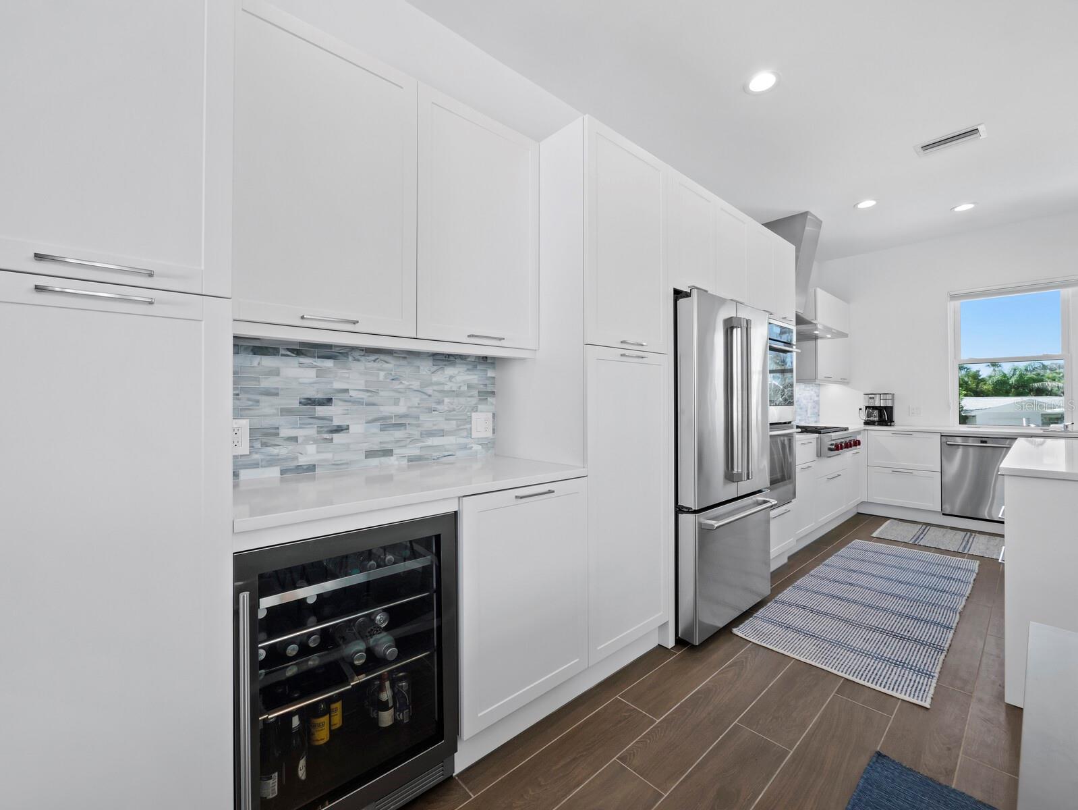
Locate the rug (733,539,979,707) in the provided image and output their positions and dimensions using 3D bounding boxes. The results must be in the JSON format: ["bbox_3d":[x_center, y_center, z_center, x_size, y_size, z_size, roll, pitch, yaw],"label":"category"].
[{"bbox_3d":[2.236,1.219,2.874,2.429,0.010,0.797,0,0,-41],"label":"rug"}]

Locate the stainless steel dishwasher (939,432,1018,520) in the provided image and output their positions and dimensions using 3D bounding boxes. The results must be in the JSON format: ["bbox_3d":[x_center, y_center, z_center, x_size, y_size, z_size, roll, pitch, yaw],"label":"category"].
[{"bbox_3d":[4.456,0.704,4.342,0.610,0.801,0.600,0,0,-41],"label":"stainless steel dishwasher"}]

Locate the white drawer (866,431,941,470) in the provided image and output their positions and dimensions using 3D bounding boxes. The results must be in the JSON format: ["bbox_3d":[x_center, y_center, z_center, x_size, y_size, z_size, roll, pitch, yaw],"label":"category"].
[{"bbox_3d":[3.915,0.464,4.628,0.530,0.382,0.580,0,0,-41],"label":"white drawer"}]

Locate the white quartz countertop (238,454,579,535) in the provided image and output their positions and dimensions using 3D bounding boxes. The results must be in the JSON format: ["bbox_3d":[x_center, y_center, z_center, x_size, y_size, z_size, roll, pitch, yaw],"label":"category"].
[{"bbox_3d":[-0.463,0.281,1.653,1.211,0.033,0.637,0,0,-41],"label":"white quartz countertop"}]

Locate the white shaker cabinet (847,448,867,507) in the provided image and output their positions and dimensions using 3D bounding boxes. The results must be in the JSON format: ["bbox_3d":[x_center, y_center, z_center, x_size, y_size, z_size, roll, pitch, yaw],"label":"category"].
[{"bbox_3d":[3.185,0.783,4.885,0.595,0.596,0.601,0,0,-41],"label":"white shaker cabinet"}]

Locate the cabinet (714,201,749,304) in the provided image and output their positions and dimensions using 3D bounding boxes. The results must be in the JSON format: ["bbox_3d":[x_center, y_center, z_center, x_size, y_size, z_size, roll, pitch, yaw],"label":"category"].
[{"bbox_3d":[0.999,-0.923,2.949,0.459,0.609,0.639,0,0,-41],"label":"cabinet"}]

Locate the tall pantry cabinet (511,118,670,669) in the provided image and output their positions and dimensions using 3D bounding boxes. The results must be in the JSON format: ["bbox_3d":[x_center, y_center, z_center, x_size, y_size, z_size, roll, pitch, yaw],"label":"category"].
[{"bbox_3d":[0.232,-0.012,2.278,0.657,2.416,0.645,0,0,-41],"label":"tall pantry cabinet"}]

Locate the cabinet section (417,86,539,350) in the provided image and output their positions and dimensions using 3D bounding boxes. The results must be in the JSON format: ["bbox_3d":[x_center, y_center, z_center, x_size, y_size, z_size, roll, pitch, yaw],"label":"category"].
[{"bbox_3d":[-0.330,-0.721,1.913,0.592,0.924,0.331,0,0,-41],"label":"cabinet section"}]

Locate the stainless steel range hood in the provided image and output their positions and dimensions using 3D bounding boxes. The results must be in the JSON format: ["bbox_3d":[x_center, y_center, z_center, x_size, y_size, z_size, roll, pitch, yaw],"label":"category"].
[{"bbox_3d":[2.602,-1.278,4.381,0.942,1.190,0.619,0,0,-41],"label":"stainless steel range hood"}]

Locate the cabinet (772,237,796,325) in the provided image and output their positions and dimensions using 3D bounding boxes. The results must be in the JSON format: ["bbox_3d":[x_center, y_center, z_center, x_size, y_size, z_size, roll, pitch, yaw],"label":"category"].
[{"bbox_3d":[1.646,-0.929,3.515,0.418,0.609,0.639,0,0,-41],"label":"cabinet"}]

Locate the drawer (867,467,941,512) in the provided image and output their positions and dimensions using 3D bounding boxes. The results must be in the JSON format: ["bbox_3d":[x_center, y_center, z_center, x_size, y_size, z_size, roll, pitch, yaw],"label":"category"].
[{"bbox_3d":[3.917,0.851,4.629,0.530,0.382,0.580,0,0,-41],"label":"drawer"}]

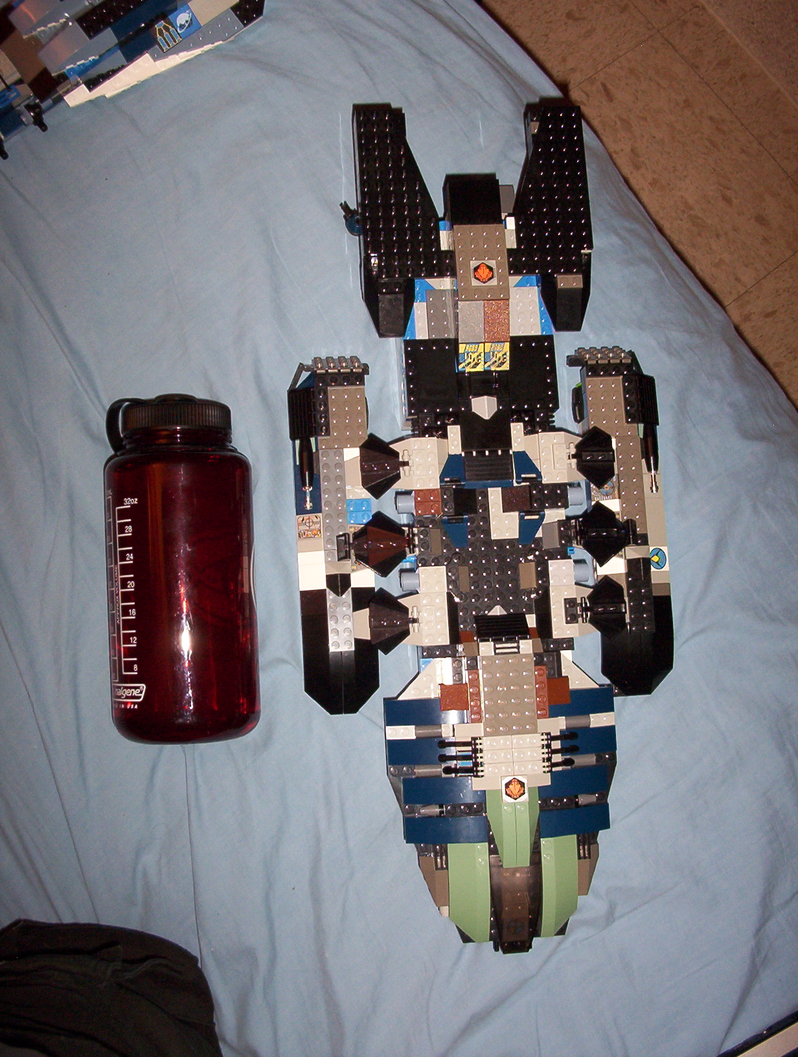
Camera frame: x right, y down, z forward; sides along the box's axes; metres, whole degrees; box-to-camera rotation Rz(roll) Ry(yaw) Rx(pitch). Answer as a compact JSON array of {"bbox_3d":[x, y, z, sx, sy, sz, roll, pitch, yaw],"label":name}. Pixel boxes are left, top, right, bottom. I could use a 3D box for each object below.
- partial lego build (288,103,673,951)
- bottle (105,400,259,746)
[{"bbox_3d":[0.056,-0.006,0.752,0.242,0.083,0.532,-3,82,-5],"label":"partial lego build"},{"bbox_3d":[-0.133,0.023,0.728,0.089,0.089,0.209,-2,87,-4],"label":"bottle"}]

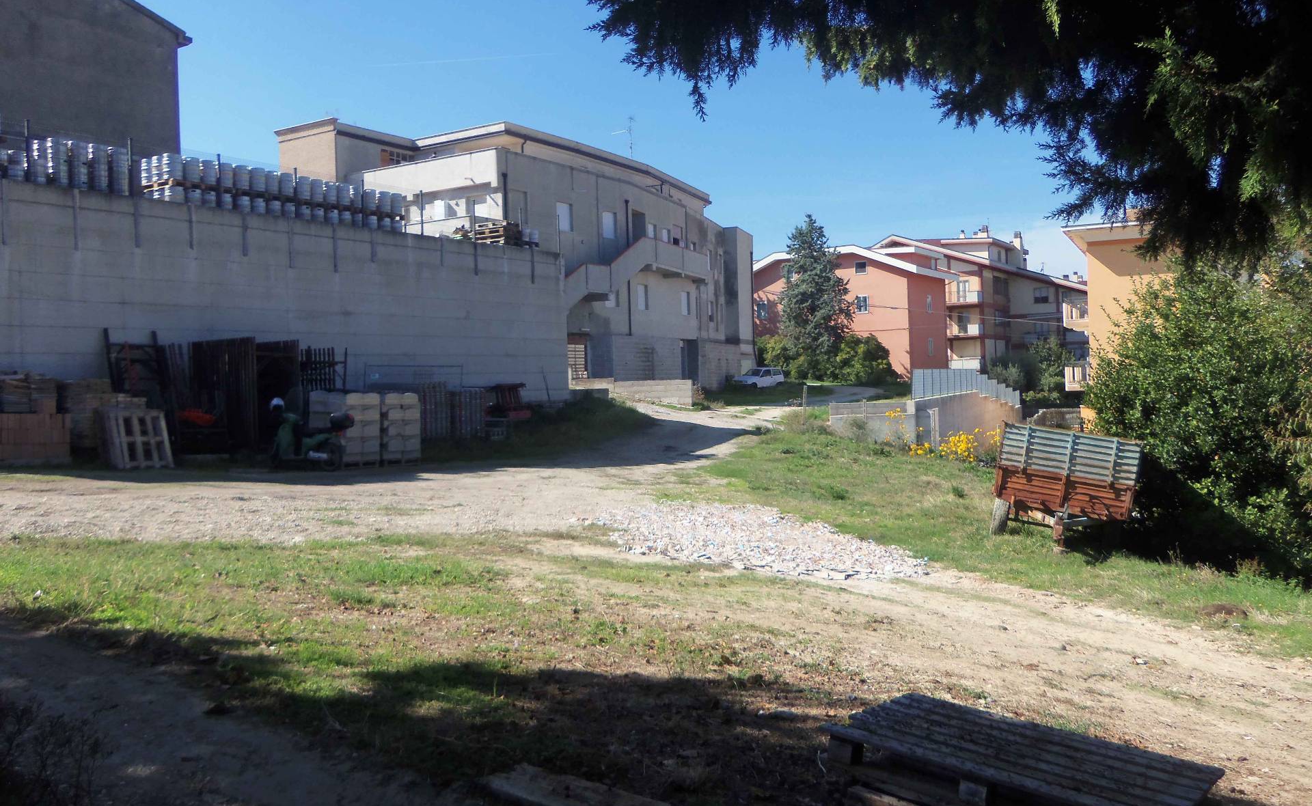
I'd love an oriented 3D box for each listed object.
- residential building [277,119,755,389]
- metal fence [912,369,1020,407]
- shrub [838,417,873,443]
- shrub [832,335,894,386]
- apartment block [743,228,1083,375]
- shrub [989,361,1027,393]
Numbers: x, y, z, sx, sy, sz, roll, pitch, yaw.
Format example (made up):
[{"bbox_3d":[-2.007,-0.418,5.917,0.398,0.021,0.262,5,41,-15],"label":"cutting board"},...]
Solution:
[{"bbox_3d":[-4.742,-6.313,56.572,11.600,12.000,30.400,-1,1,30],"label":"residential building"},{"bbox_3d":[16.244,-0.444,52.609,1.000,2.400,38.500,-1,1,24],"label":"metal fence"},{"bbox_3d":[6.276,0.853,33.324,1.080,0.800,1.000,-1,1,33],"label":"shrub"},{"bbox_3d":[14.430,-2.965,73.965,4.400,3.600,3.900,-1,1,33],"label":"shrub"},{"bbox_3d":[25.429,-9.002,94.090,24.000,14.600,29.000,-1,1,33],"label":"apartment block"},{"bbox_3d":[25.248,-1.798,75.992,2.700,2.500,2.500,-1,1,33],"label":"shrub"}]

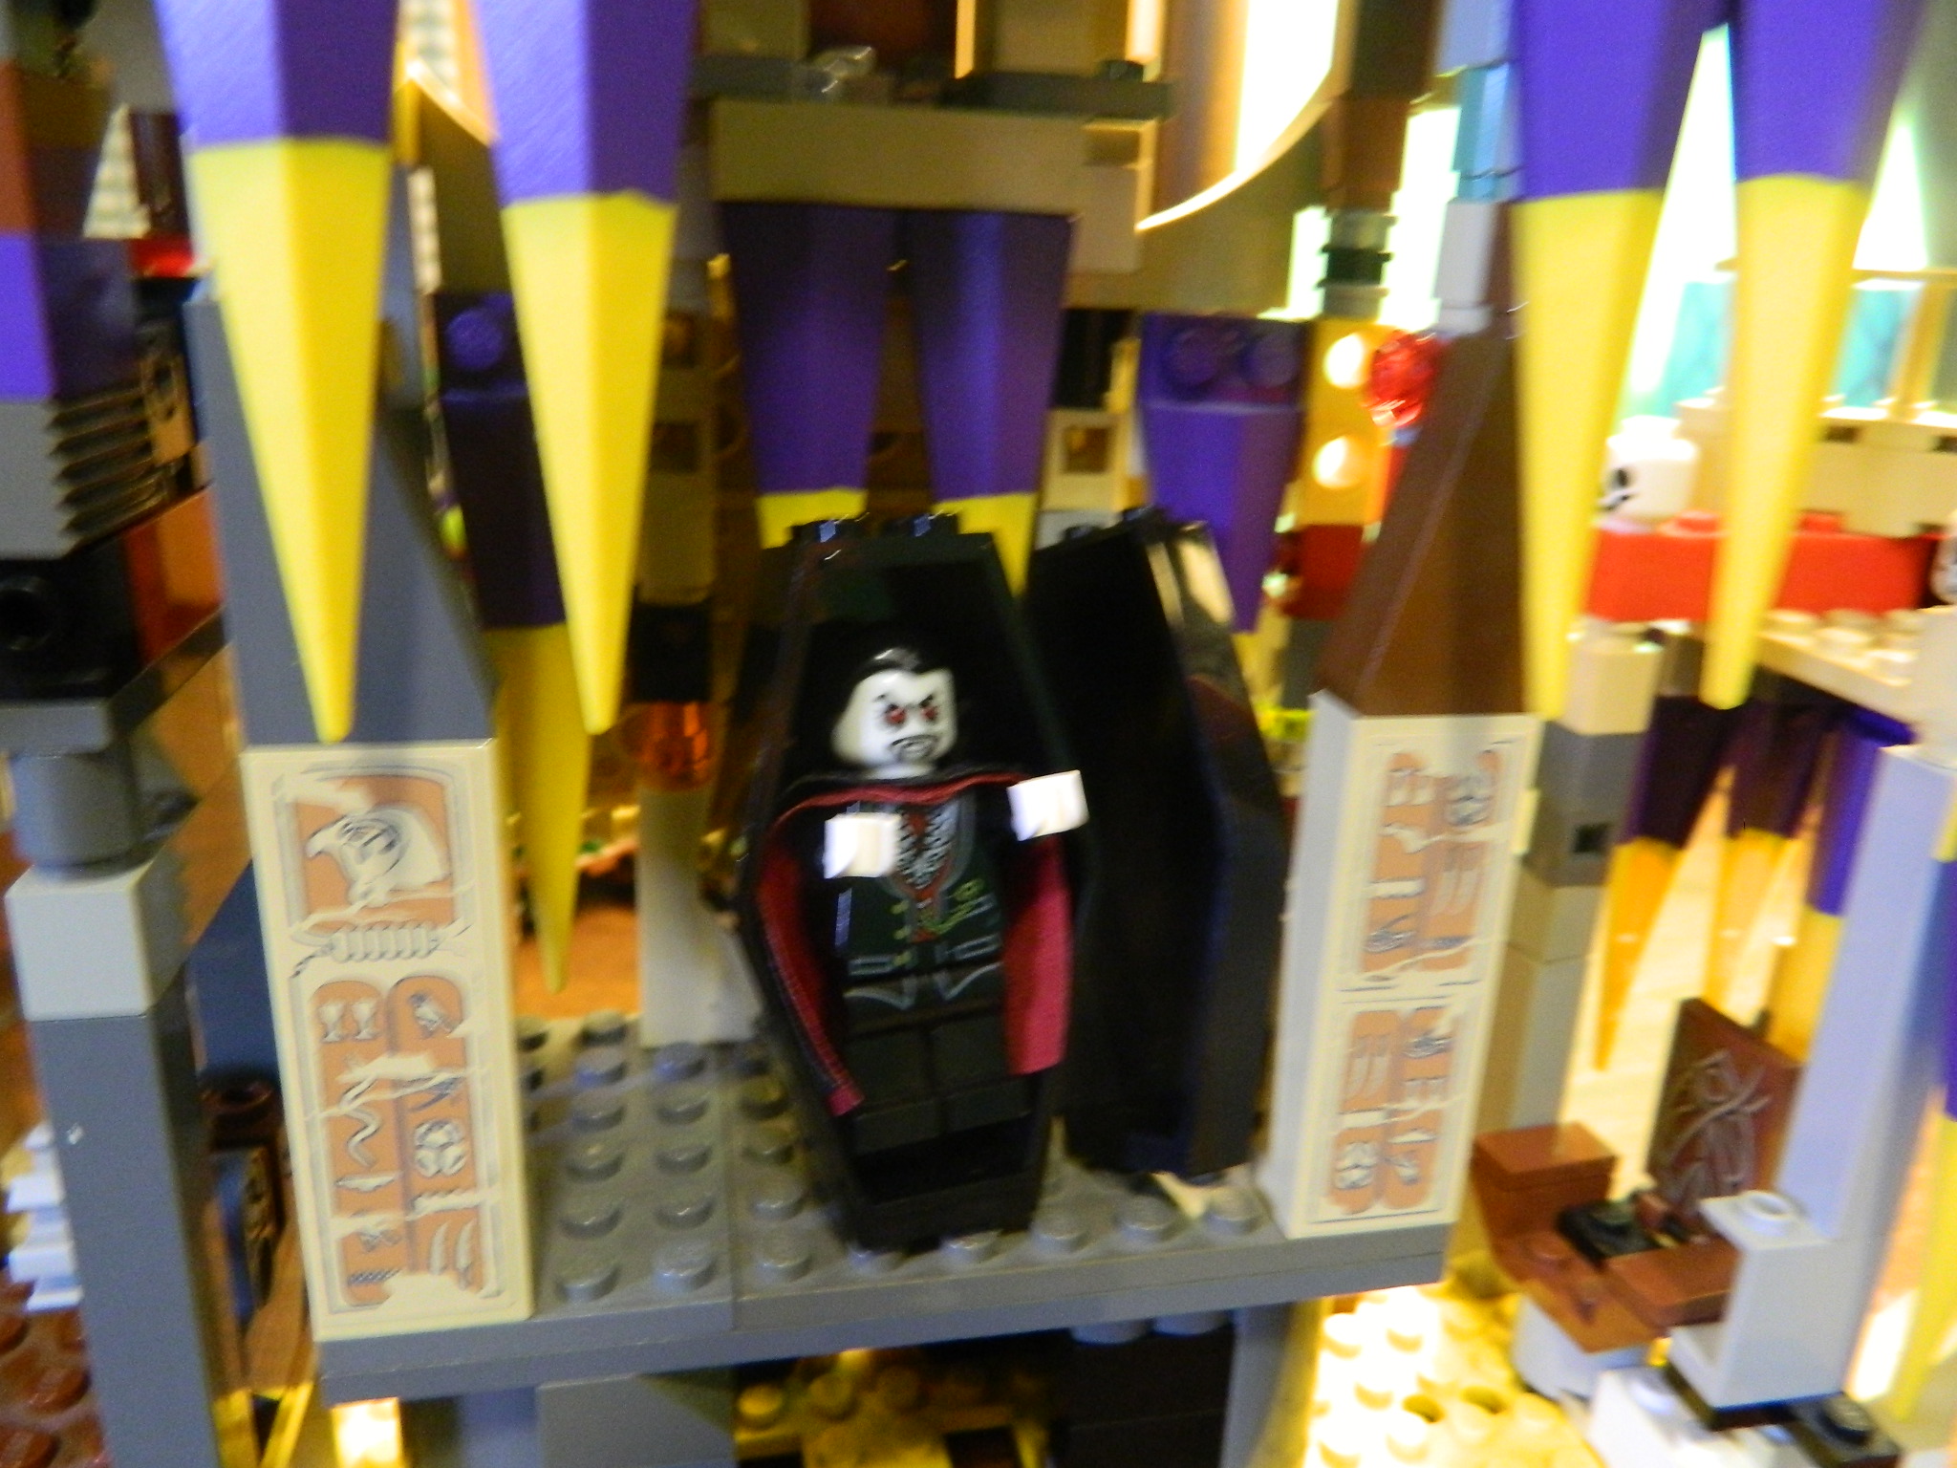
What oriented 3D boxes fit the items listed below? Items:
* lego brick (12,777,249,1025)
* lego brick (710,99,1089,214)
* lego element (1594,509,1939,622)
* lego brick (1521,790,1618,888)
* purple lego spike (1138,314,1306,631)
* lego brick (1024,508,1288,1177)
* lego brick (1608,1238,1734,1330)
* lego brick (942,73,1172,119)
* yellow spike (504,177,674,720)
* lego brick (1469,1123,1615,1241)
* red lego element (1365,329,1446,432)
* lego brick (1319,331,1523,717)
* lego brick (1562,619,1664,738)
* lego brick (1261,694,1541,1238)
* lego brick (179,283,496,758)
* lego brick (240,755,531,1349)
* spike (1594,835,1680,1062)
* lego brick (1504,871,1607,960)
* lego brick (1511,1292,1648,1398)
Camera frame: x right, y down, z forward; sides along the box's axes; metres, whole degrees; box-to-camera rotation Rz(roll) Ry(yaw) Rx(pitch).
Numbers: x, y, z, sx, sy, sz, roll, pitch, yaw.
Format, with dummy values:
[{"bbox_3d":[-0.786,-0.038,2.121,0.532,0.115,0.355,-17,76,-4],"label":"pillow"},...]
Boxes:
[{"bbox_3d":[-0.067,0.011,0.116,0.008,0.010,0.032,-1,18,-12],"label":"lego brick"},{"bbox_3d":[-0.008,-0.050,0.125,0.032,0.009,0.008,-2,18,-12],"label":"lego brick"},{"bbox_3d":[0.079,-0.018,0.155,0.048,0.011,0.008,-1,18,-12],"label":"lego element"},{"bbox_3d":[0.070,0.012,0.168,0.008,0.010,0.008,-2,18,-12],"label":"lego brick"},{"bbox_3d":[0.022,-0.025,0.137,0.016,0.029,0.013,-1,18,-12],"label":"purple lego spike"},{"bbox_3d":[0.015,0.010,0.131,0.008,0.059,0.030,-4,1,-34],"label":"lego brick"},{"bbox_3d":[0.085,0.067,0.170,0.016,0.003,0.008,-1,18,-12],"label":"lego brick"},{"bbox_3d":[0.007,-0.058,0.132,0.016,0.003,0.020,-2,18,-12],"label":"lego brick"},{"bbox_3d":[-0.022,-0.015,0.083,0.010,0.031,0.010,-2,18,-12],"label":"yellow spike"},{"bbox_3d":[0.074,0.059,0.185,0.016,0.010,0.008,-1,18,-12],"label":"lego brick"},{"bbox_3d":[0.039,-0.032,0.128,0.008,0.009,0.008,-1,18,-12],"label":"red lego element"},{"bbox_3d":[0.037,-0.016,0.111,0.016,0.029,0.008,-1,18,-12],"label":"lego brick"},{"bbox_3d":[0.076,-0.007,0.171,0.008,0.011,0.008,-1,18,-12],"label":"lego brick"},{"bbox_3d":[0.035,0.020,0.123,0.016,0.048,0.008,-1,18,-12],"label":"lego brick"},{"bbox_3d":[-0.041,-0.014,0.095,0.016,0.029,0.008,-1,18,-12],"label":"lego brick"},{"bbox_3d":[-0.043,0.023,0.106,0.016,0.048,0.008,-2,18,-12],"label":"lego brick"},{"bbox_3d":[0.086,0.030,0.189,0.010,0.034,0.009,-1,18,-12],"label":"spike"},{"bbox_3d":[0.070,0.021,0.171,0.008,0.010,0.008,-2,18,-12],"label":"lego brick"},{"bbox_3d":[0.073,0.075,0.174,0.008,0.009,0.014,-1,18,-12],"label":"lego brick"}]

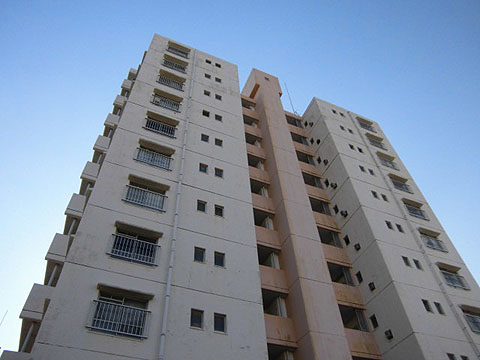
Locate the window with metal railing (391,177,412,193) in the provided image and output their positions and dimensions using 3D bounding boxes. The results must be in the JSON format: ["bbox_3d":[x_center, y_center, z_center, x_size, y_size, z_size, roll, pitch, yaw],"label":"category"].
[{"bbox_3d":[12.054,0.408,26.840,1.670,1.240,0.180,17,-52,-17],"label":"window with metal railing"}]

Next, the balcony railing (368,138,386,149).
[{"bbox_3d":[11.954,-3.142,31.505,1.850,0.900,0.140,17,-52,-17],"label":"balcony railing"}]

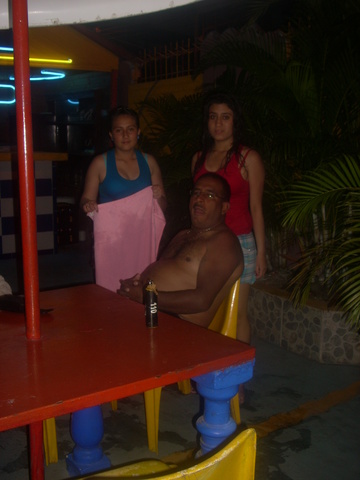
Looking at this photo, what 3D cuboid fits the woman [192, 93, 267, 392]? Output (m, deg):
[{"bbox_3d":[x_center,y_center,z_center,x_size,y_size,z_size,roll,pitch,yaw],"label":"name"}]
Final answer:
[{"bbox_3d":[0.231,0.052,2.641,0.420,1.580,0.280,5,9,23],"label":"woman"}]

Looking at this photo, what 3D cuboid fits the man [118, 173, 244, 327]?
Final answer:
[{"bbox_3d":[-0.165,0.282,2.347,0.850,1.190,0.570,-4,9,-31],"label":"man"}]

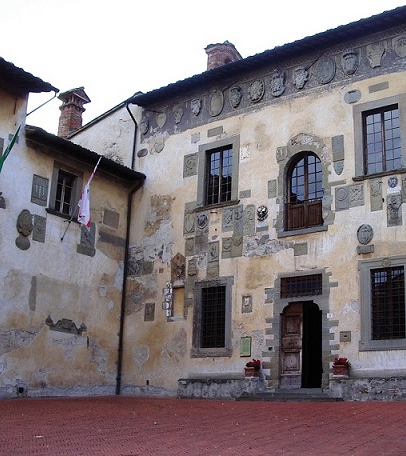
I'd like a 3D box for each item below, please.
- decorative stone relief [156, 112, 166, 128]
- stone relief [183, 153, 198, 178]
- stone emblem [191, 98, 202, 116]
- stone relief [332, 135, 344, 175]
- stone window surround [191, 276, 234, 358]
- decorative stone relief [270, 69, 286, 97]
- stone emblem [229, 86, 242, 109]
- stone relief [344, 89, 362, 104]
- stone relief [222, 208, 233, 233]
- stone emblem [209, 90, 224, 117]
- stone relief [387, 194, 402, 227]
[{"bbox_3d":[-1.558,-4.050,25.201,0.490,0.622,0.110,-9,-19,36],"label":"decorative stone relief"},{"bbox_3d":[-0.411,-2.229,23.829,0.659,0.831,0.100,-10,-19,36],"label":"stone relief"},{"bbox_3d":[-0.257,-4.426,24.534,0.447,0.662,0.120,-10,-18,38],"label":"stone emblem"},{"bbox_3d":[4.135,-2.255,20.464,0.386,1.218,0.090,-10,-19,36],"label":"stone relief"},{"bbox_3d":[0.324,2.940,21.714,1.602,2.503,0.250,-9,-19,36],"label":"stone window surround"},{"bbox_3d":[2.522,-4.784,22.223,0.599,1.002,0.150,-10,-19,36],"label":"decorative stone relief"},{"bbox_3d":[1.135,-4.635,23.609,0.539,0.859,0.140,-9,-19,37],"label":"stone emblem"},{"bbox_3d":[4.611,-4.066,20.637,0.585,0.484,0.100,-10,-19,36],"label":"stone relief"},{"bbox_3d":[0.829,-0.277,22.508,0.472,0.822,0.100,-10,-19,36],"label":"stone relief"},{"bbox_3d":[0.500,-4.422,23.676,0.621,1.058,0.130,-9,-19,36],"label":"stone emblem"},{"bbox_3d":[5.431,-0.499,18.943,0.440,0.940,0.120,-9,-19,37],"label":"stone relief"}]

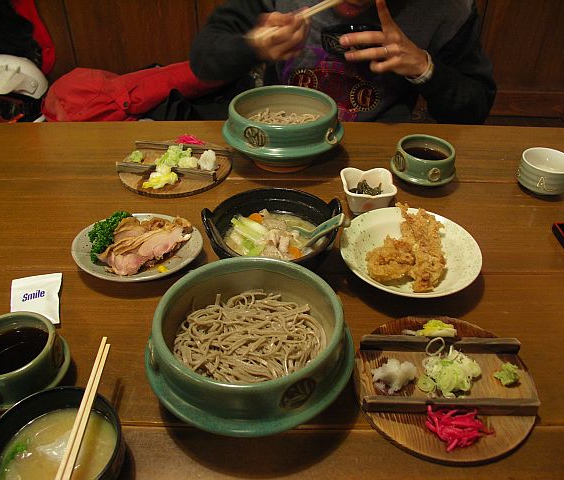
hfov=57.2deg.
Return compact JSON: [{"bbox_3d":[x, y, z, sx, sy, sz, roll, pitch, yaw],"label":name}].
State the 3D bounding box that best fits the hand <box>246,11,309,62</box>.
[{"bbox_3d":[-0.008,-0.379,0.965,0.108,0.090,0.085,20,42,23],"label":"hand"}]

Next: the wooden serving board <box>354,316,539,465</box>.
[{"bbox_3d":[0.168,0.140,0.536,0.185,0.033,0.185,0,37,0],"label":"wooden serving board"}]

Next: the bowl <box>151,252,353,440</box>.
[{"bbox_3d":[-0.030,0.107,0.523,0.207,0.098,0.207,0,37,0],"label":"bowl"}]

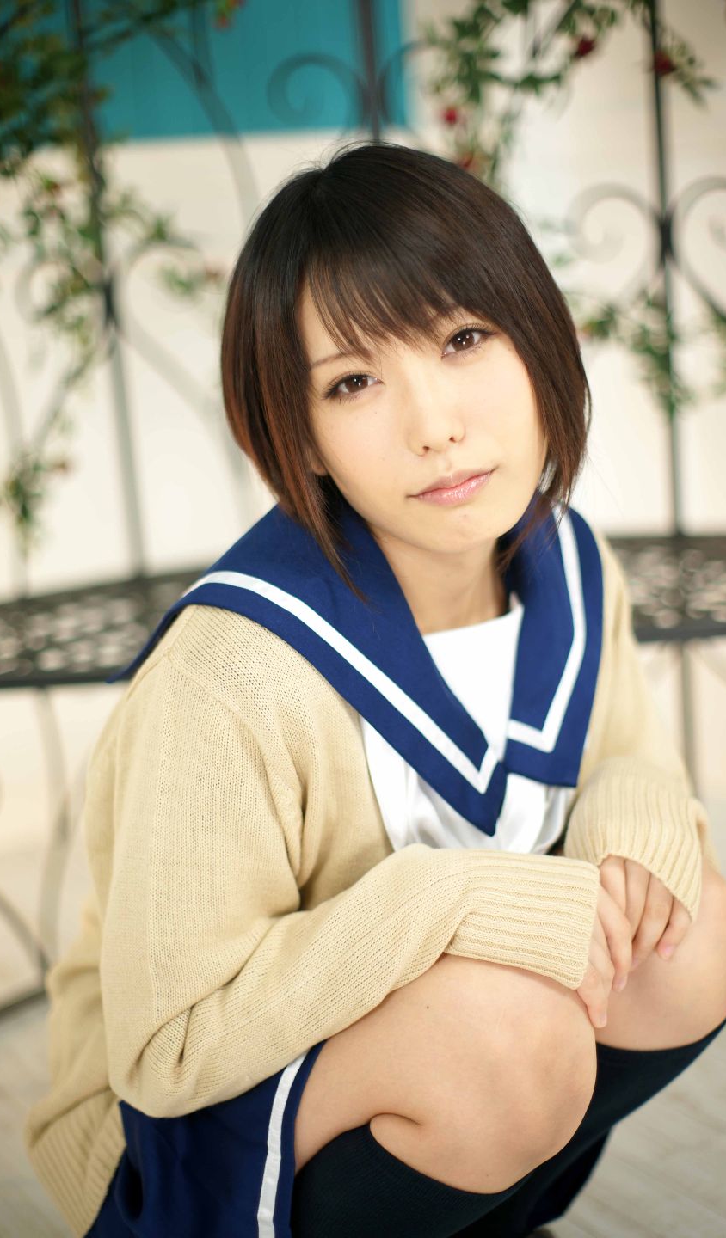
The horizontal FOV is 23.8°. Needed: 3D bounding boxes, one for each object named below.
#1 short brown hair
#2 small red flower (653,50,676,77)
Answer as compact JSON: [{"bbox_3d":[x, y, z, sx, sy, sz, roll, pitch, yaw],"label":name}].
[{"bbox_3d":[0.021,-0.145,0.985,0.200,0.250,0.225,-22,12,-11],"label":"short brown hair"},{"bbox_3d":[0.334,-0.617,1.910,0.026,0.029,0.026,-4,15,0],"label":"small red flower"}]

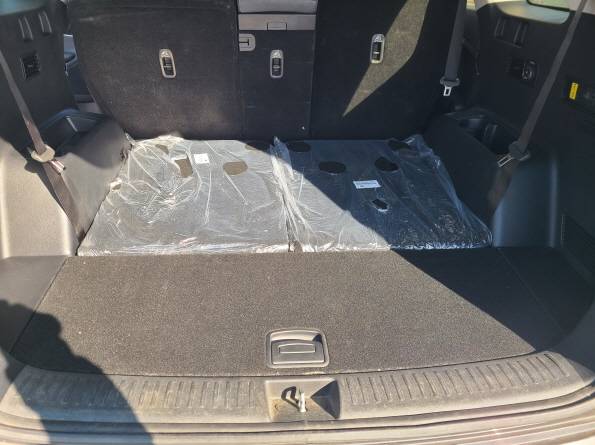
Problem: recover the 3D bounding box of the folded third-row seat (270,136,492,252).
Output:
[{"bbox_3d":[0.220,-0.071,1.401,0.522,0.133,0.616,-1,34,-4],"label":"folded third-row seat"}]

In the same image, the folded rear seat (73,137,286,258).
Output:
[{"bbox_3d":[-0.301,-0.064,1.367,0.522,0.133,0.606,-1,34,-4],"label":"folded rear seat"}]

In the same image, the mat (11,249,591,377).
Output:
[{"bbox_3d":[0.005,0.192,0.973,1.113,0.029,0.364,-1,34,-4],"label":"mat"}]

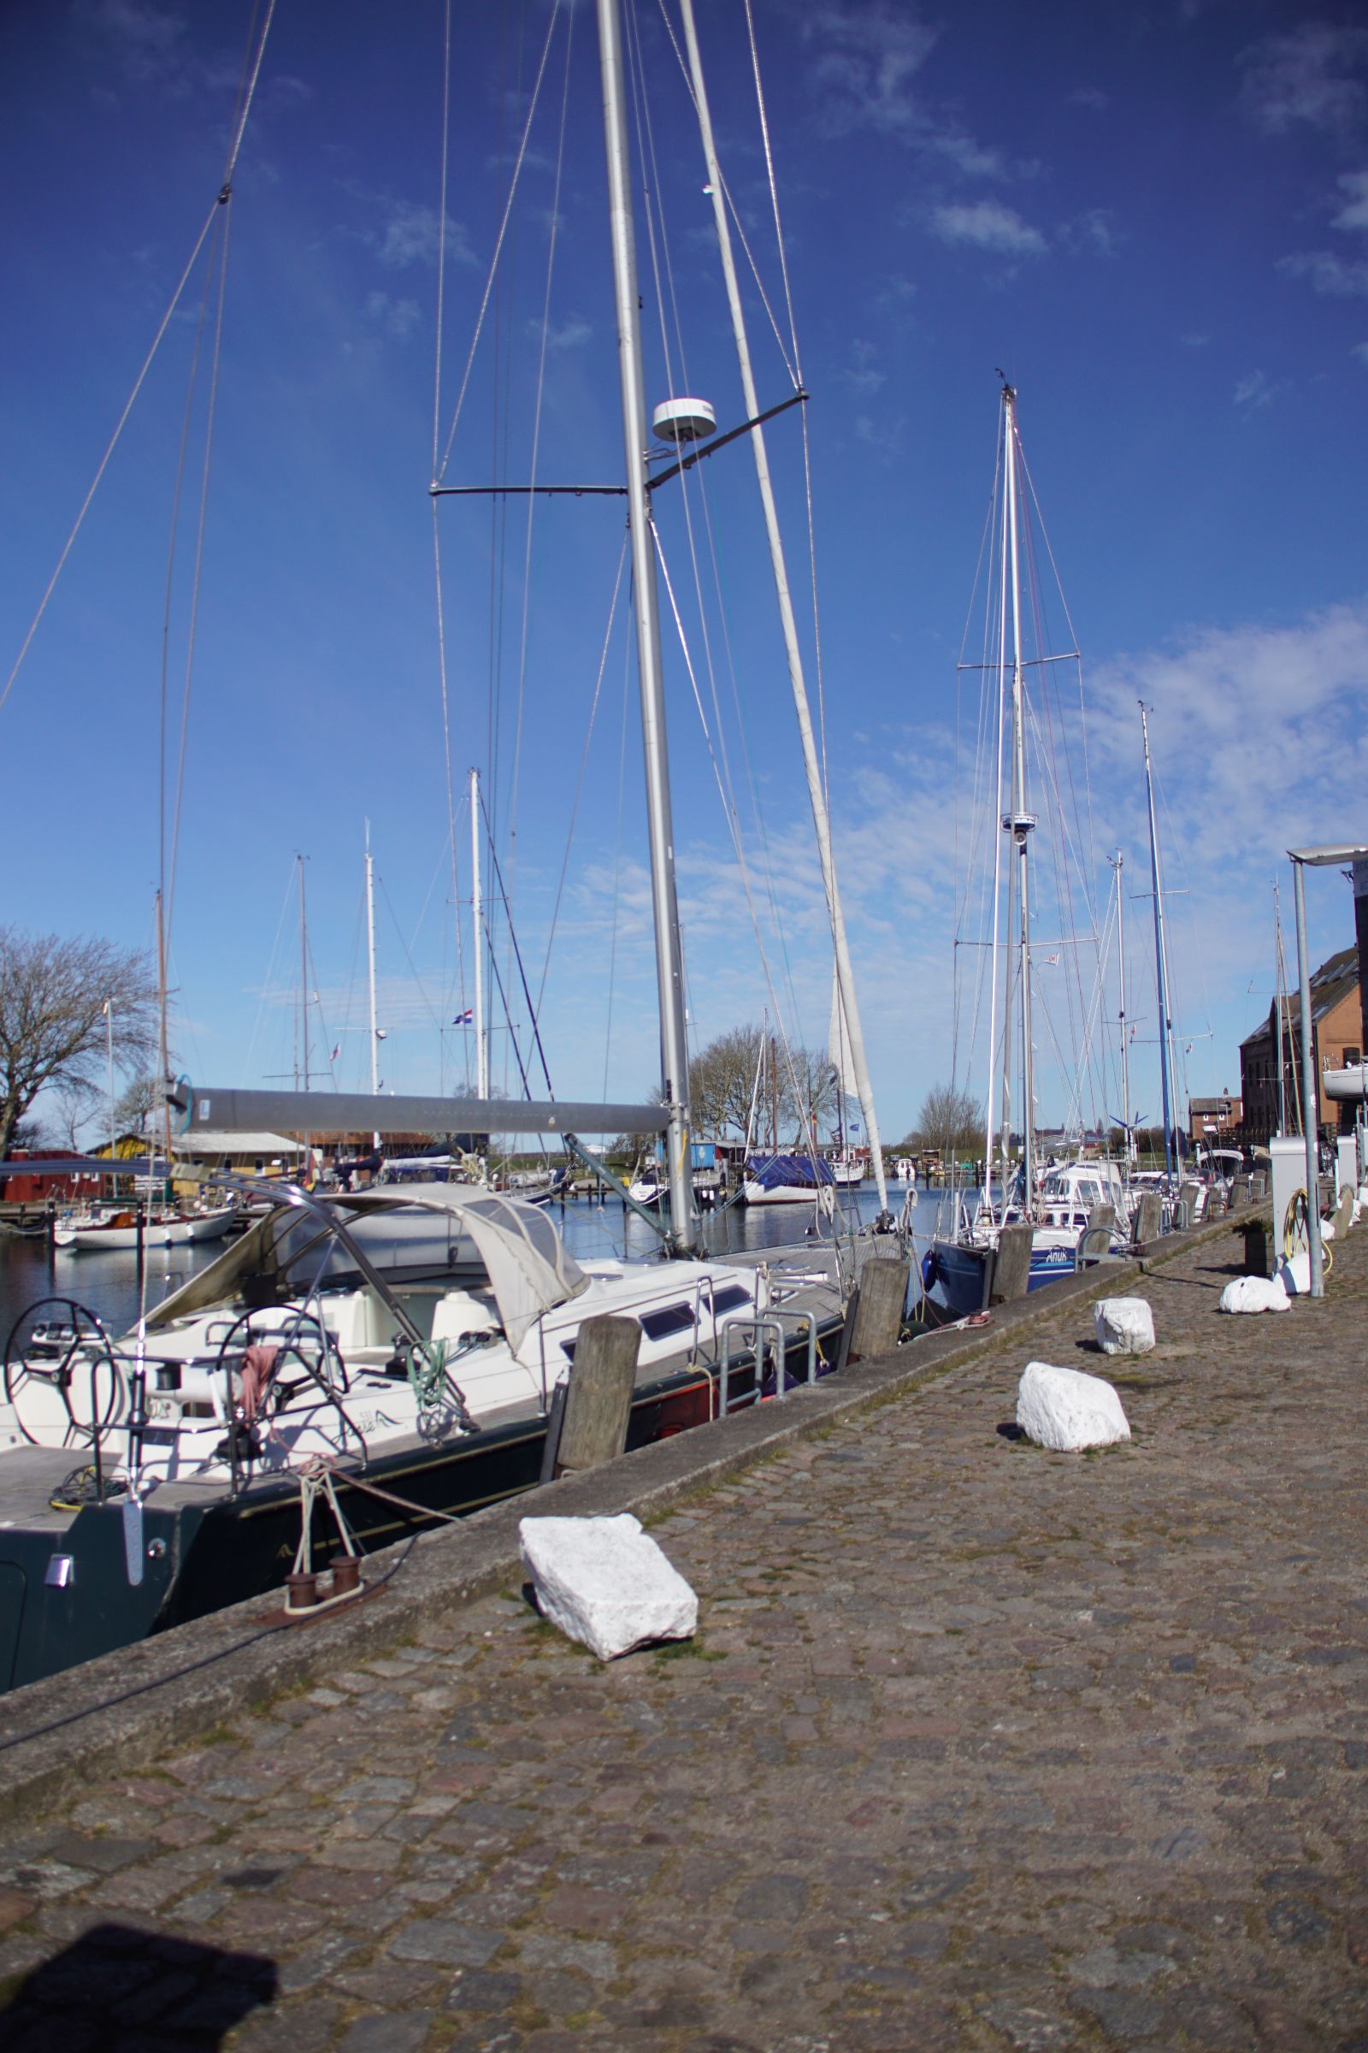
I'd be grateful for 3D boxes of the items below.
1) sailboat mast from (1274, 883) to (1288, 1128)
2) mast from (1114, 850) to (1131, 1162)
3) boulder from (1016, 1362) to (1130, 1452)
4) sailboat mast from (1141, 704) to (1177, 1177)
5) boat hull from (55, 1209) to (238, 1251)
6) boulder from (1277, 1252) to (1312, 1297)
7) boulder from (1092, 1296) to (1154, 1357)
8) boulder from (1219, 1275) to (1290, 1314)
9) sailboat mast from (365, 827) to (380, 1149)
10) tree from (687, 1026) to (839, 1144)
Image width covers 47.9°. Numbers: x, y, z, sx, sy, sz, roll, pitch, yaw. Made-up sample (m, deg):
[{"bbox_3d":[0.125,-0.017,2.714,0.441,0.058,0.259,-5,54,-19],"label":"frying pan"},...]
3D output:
[{"bbox_3d":[29.285,-0.094,75.579,0.160,14.219,0.180,-2,-5,25],"label":"sailboat mast"},{"bbox_3d":[15.865,-0.342,55.489,0.160,12.010,0.140,4,-7,-45],"label":"mast"},{"bbox_3d":[2.140,2.078,8.532,0.540,0.420,0.440,2,-6,-32],"label":"boulder"},{"bbox_3d":[13.743,-2.446,44.343,0.220,13.843,0.250,-5,-5,24],"label":"sailboat mast"},{"bbox_3d":[-20.561,7.494,58.610,2.300,1.550,8.600,-3,-5,24],"label":"boat hull"},{"bbox_3d":[6.624,2.642,16.718,0.430,0.450,0.420,-1,-5,0],"label":"boulder"},{"bbox_3d":[3.536,2.375,12.288,0.460,0.410,0.440,-2,-5,16],"label":"boulder"},{"bbox_3d":[5.631,2.611,15.124,0.660,0.340,0.460,-3,-5,20],"label":"boulder"},{"bbox_3d":[-13.348,-0.977,66.639,0.220,15.715,0.240,-6,-5,25],"label":"sailboat mast"},{"bbox_3d":[5.857,5.151,112.423,10.800,10.383,9.500,-1,-5,0],"label":"tree"}]

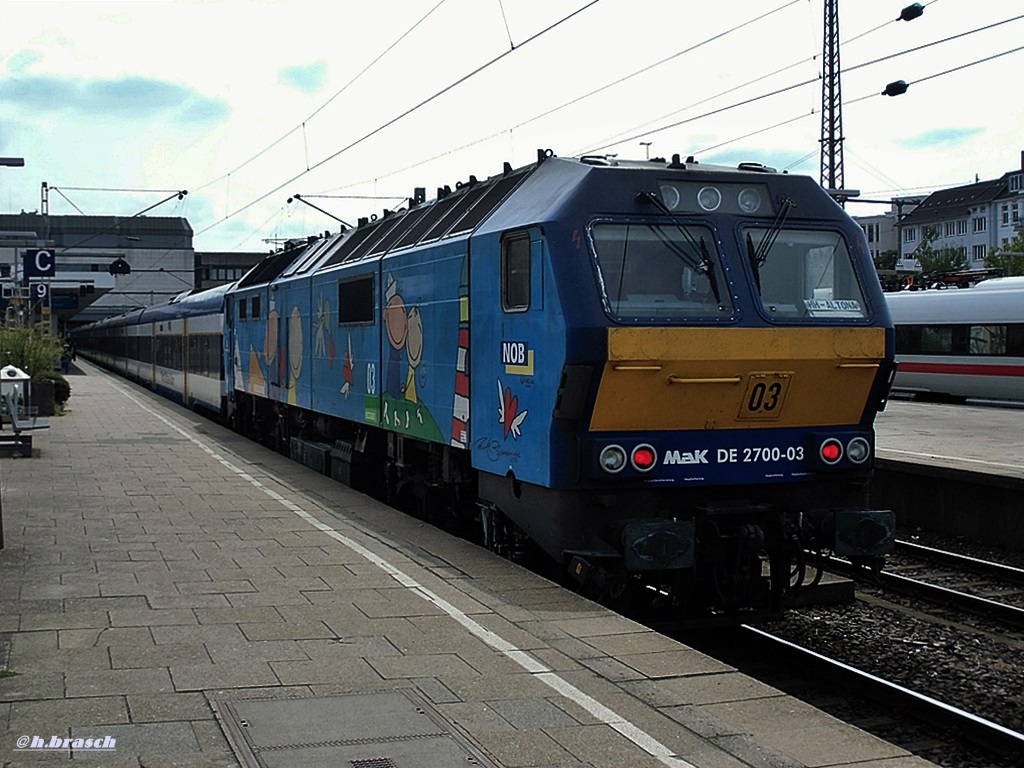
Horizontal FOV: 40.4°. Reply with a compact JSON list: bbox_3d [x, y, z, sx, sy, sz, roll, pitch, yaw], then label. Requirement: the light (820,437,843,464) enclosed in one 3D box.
[{"bbox_3d":[2.557,0.540,11.139,0.200,0.200,0.080,-1,2,-19],"label":"light"}]

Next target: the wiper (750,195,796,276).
[{"bbox_3d":[2.129,-1.183,11.165,0.500,0.800,0.100,-1,-25,-19],"label":"wiper"}]

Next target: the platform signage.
[{"bbox_3d":[-15.051,-3.835,44.428,0.870,0.860,0.130,-1,2,-19],"label":"platform signage"}]

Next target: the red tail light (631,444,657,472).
[{"bbox_3d":[1.005,0.563,10.614,0.200,0.200,0.080,-1,2,-19],"label":"red tail light"}]

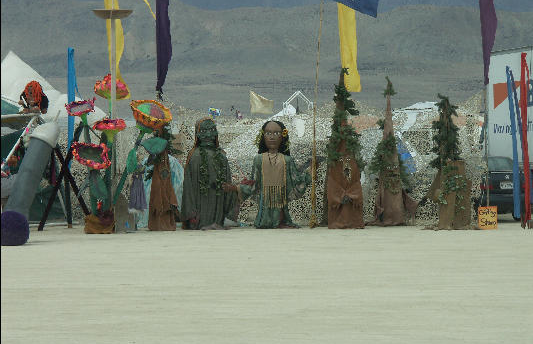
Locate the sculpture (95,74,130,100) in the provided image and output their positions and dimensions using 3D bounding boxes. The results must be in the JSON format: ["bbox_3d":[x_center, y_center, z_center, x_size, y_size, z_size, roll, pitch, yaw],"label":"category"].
[{"bbox_3d":[-2.879,-1.591,46.300,0.654,0.504,0.580,0,1,0],"label":"sculpture"}]

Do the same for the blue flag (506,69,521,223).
[{"bbox_3d":[4.811,-0.575,48.300,0.140,2.961,0.100,-4,1,0],"label":"blue flag"}]

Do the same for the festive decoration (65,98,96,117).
[{"bbox_3d":[-3.473,-1.204,46.300,0.588,0.336,0.480,0,1,0],"label":"festive decoration"}]

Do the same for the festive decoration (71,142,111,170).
[{"bbox_3d":[-3.268,-0.288,46.100,0.734,0.521,0.500,0,1,0],"label":"festive decoration"}]

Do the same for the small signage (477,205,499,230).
[{"bbox_3d":[4.285,0.892,47.900,0.371,0.456,0.040,0,1,0],"label":"small signage"}]

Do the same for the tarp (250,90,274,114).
[{"bbox_3d":[-0.116,-2.018,72.000,0.700,0.680,0.150,0,1,0],"label":"tarp"}]

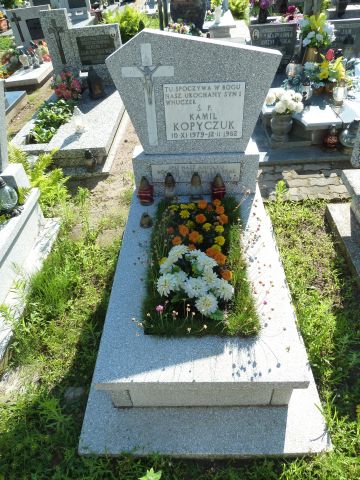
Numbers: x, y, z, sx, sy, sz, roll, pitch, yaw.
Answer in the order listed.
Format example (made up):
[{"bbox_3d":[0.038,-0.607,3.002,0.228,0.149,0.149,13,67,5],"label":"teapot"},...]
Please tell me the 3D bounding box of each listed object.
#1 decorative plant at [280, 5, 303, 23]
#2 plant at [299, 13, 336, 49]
[{"bbox_3d":[1.497,-3.028,4.655,0.310,0.250,0.260,-1,43,3],"label":"decorative plant"},{"bbox_3d":[1.407,-2.119,3.523,0.370,0.380,0.320,-1,43,3],"label":"plant"}]

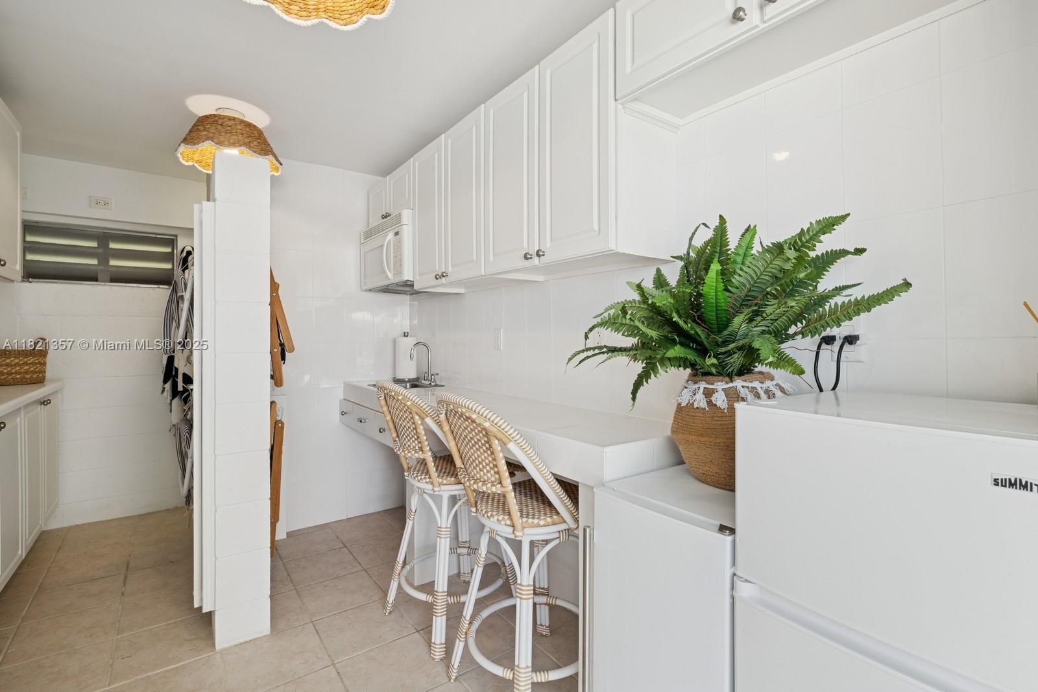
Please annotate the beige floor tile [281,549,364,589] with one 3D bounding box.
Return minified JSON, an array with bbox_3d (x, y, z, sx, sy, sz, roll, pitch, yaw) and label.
[{"bbox_3d":[-1.064,1.206,2.515,0.335,0.010,0.335,0,1,-37],"label":"beige floor tile"}]

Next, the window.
[{"bbox_3d":[-2.832,-0.602,3.159,0.770,0.389,0.080,0,0,-37],"label":"window"}]

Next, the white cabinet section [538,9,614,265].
[{"bbox_3d":[0.314,-0.671,1.661,0.320,0.755,0.373,0,0,-37],"label":"white cabinet section"}]

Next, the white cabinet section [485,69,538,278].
[{"bbox_3d":[0.080,-0.696,2.006,0.305,0.765,0.385,0,1,-37],"label":"white cabinet section"}]

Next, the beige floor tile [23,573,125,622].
[{"bbox_3d":[-2.114,1.209,2.210,0.335,0.010,0.330,0,1,-37],"label":"beige floor tile"}]

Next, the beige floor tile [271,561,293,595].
[{"bbox_3d":[-1.338,1.203,2.318,0.337,0.012,0.336,0,0,-37],"label":"beige floor tile"}]

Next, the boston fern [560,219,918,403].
[{"bbox_3d":[0.519,-0.100,1.237,0.560,0.500,0.720,0,1,-37],"label":"boston fern"}]

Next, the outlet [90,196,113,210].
[{"bbox_3d":[-2.821,-0.970,3.120,0.124,0.077,0.010,0,1,-37],"label":"outlet"}]

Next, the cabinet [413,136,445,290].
[{"bbox_3d":[-0.355,-0.688,2.554,0.320,0.753,0.370,0,0,-37],"label":"cabinet"}]

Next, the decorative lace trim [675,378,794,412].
[{"bbox_3d":[0.599,0.130,1.292,0.318,0.072,0.318,0,1,-37],"label":"decorative lace trim"}]

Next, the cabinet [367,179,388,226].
[{"bbox_3d":[-0.826,-0.937,3.183,0.320,0.283,0.375,0,0,-37],"label":"cabinet"}]

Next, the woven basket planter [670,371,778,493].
[{"bbox_3d":[0.590,0.228,1.284,0.320,0.287,0.320,0,0,-37],"label":"woven basket planter"}]

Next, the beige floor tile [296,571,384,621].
[{"bbox_3d":[-0.867,1.207,2.251,0.337,0.012,0.336,0,0,-37],"label":"beige floor tile"}]

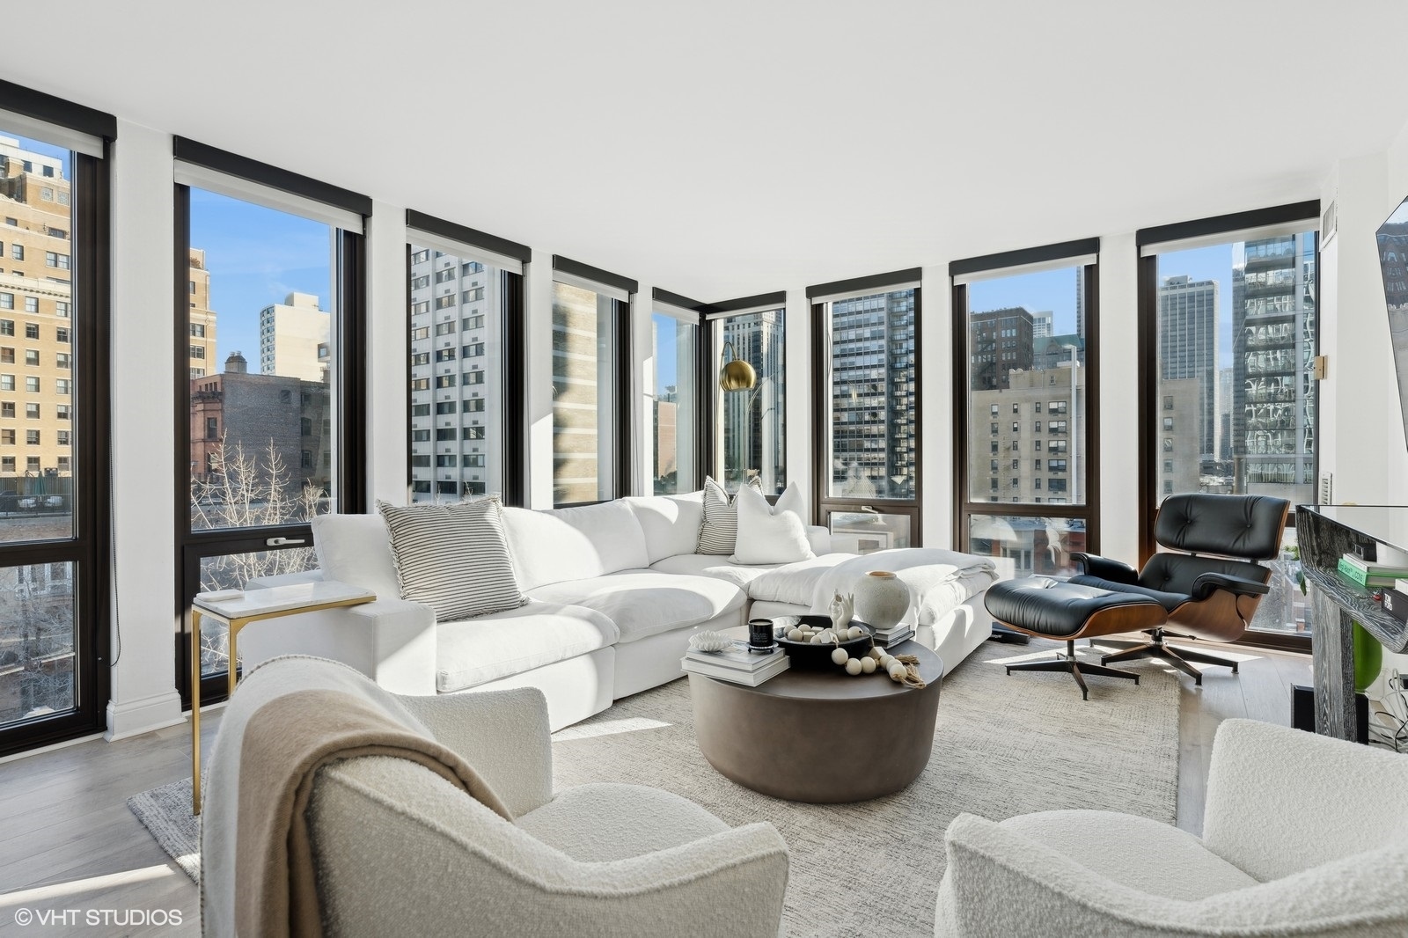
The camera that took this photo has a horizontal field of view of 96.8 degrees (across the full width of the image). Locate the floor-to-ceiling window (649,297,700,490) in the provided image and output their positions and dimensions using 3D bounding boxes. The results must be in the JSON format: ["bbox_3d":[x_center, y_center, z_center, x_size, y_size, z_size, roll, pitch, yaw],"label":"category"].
[{"bbox_3d":[-0.193,-0.193,5.021,0.150,2.351,0.666,0,0,39],"label":"floor-to-ceiling window"}]

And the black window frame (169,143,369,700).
[{"bbox_3d":[-1.940,-0.172,2.873,0.150,2.351,0.764,0,0,39],"label":"black window frame"}]

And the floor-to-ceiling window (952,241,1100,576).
[{"bbox_3d":[2.076,-0.191,4.103,0.887,2.380,0.140,1,1,38],"label":"floor-to-ceiling window"}]

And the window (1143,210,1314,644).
[{"bbox_3d":[2.882,-0.174,3.484,0.780,2.380,0.140,1,1,38],"label":"window"}]

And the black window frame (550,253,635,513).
[{"bbox_3d":[-0.773,-0.216,4.519,0.140,2.380,0.816,1,1,38],"label":"black window frame"}]

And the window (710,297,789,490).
[{"bbox_3d":[0.362,-0.227,5.421,0.804,2.380,0.140,1,1,38],"label":"window"}]

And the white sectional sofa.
[{"bbox_3d":[-0.039,0.597,3.281,2.200,0.810,3.360,1,1,38],"label":"white sectional sofa"}]

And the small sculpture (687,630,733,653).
[{"bbox_3d":[0.024,0.567,2.060,0.145,0.062,0.145,0,1,0],"label":"small sculpture"}]

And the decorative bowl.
[{"bbox_3d":[0.436,0.643,2.332,0.382,0.098,0.382,0,0,0],"label":"decorative bowl"}]

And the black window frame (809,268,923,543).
[{"bbox_3d":[1.174,-0.200,4.577,0.837,2.351,0.150,0,0,33],"label":"black window frame"}]

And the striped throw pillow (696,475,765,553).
[{"bbox_3d":[0.193,0.331,4.380,0.510,0.530,0.170,1,-13,14],"label":"striped throw pillow"}]

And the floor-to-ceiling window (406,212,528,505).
[{"bbox_3d":[-1.351,-0.179,3.597,0.150,2.351,0.728,0,0,39],"label":"floor-to-ceiling window"}]

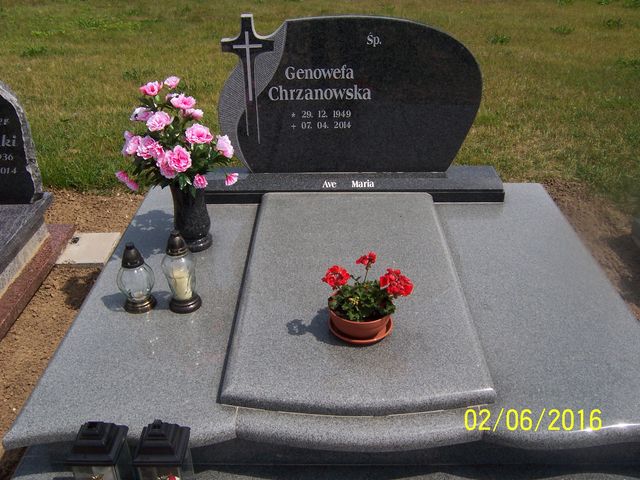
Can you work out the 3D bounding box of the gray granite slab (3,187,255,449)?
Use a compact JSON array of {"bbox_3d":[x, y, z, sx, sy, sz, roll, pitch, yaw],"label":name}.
[{"bbox_3d":[-0.492,0.145,2.166,0.569,0.062,1.452,0,31,1],"label":"gray granite slab"}]

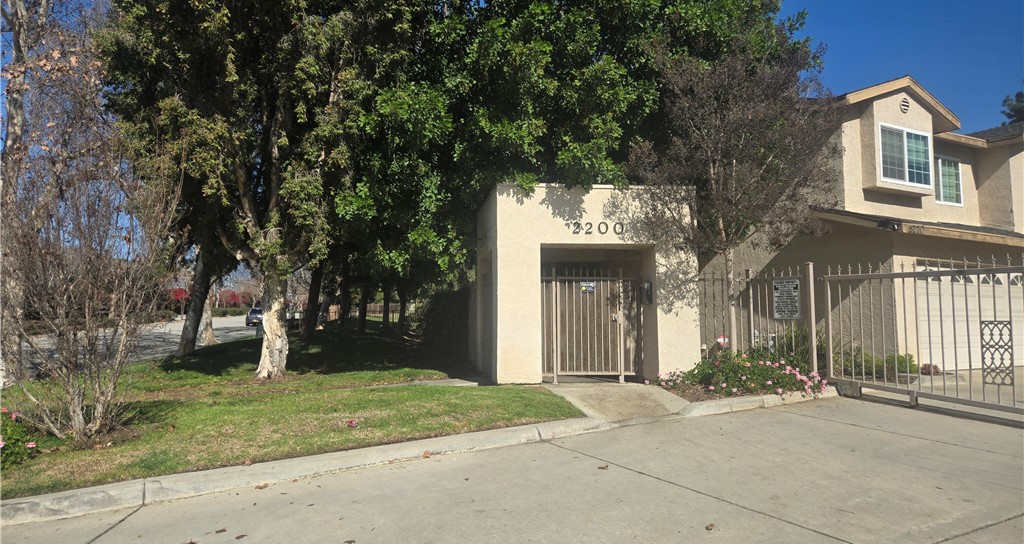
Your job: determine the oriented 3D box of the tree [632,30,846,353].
[{"bbox_3d":[3.580,-0.984,10.883,3.300,5.570,3.100,1,-4,-10],"label":"tree"}]

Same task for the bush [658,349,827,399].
[{"bbox_3d":[3.670,1.541,10.724,2.550,0.670,1.200,1,-4,-8],"label":"bush"}]

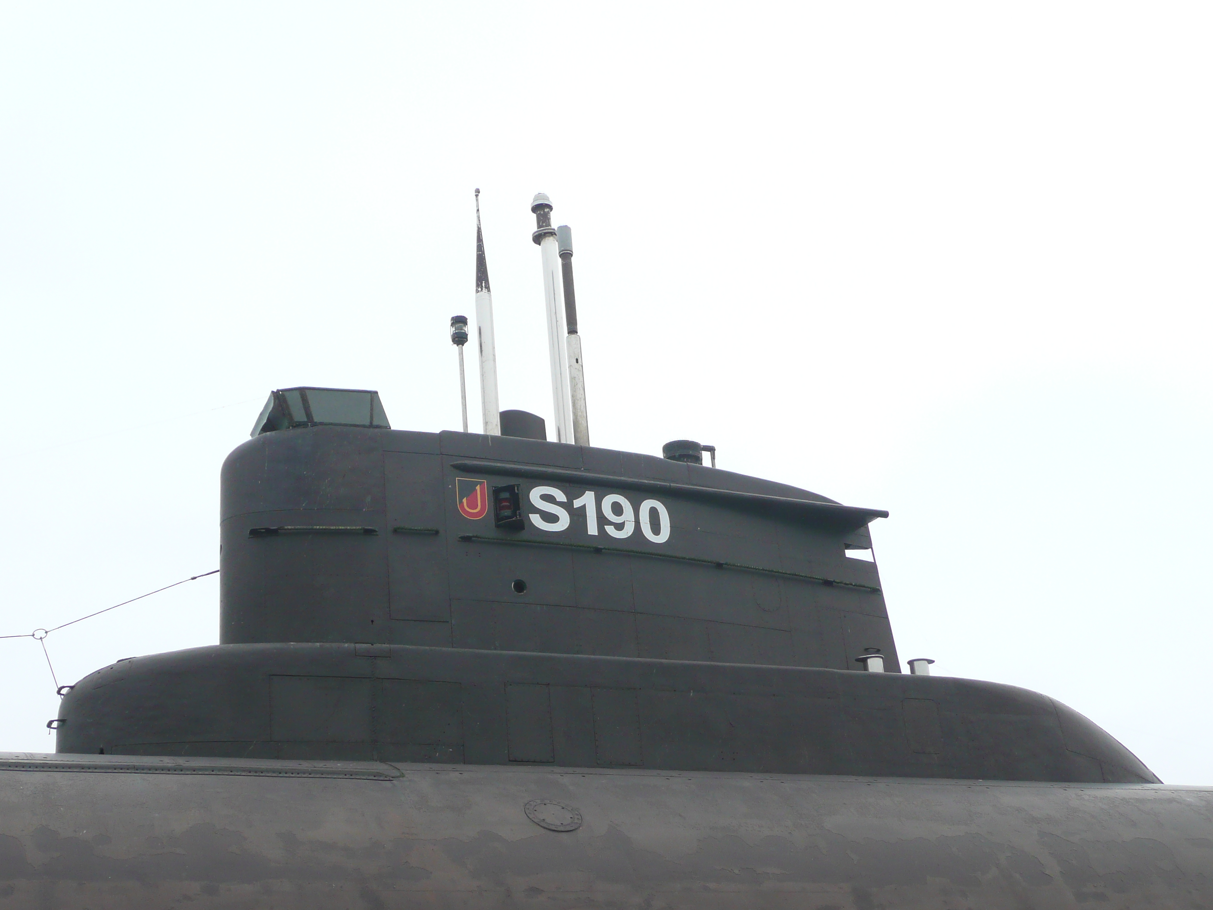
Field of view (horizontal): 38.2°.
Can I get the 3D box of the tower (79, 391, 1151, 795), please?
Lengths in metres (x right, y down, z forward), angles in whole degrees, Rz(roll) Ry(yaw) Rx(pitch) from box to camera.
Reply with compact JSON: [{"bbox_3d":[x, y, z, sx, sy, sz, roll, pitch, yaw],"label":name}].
[{"bbox_3d":[0.797,1.777,19.473,13.170,4.020,2.300,6,-25,-26],"label":"tower"}]

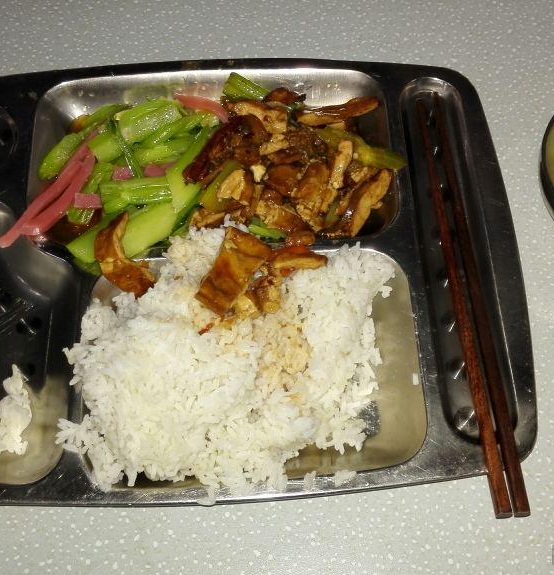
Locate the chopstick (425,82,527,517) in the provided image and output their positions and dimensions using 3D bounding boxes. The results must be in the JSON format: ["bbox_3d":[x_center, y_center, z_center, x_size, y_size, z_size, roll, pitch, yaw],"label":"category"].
[{"bbox_3d":[0.106,-0.008,0.410,0.008,0.007,0.256,-3,62,0],"label":"chopstick"}]

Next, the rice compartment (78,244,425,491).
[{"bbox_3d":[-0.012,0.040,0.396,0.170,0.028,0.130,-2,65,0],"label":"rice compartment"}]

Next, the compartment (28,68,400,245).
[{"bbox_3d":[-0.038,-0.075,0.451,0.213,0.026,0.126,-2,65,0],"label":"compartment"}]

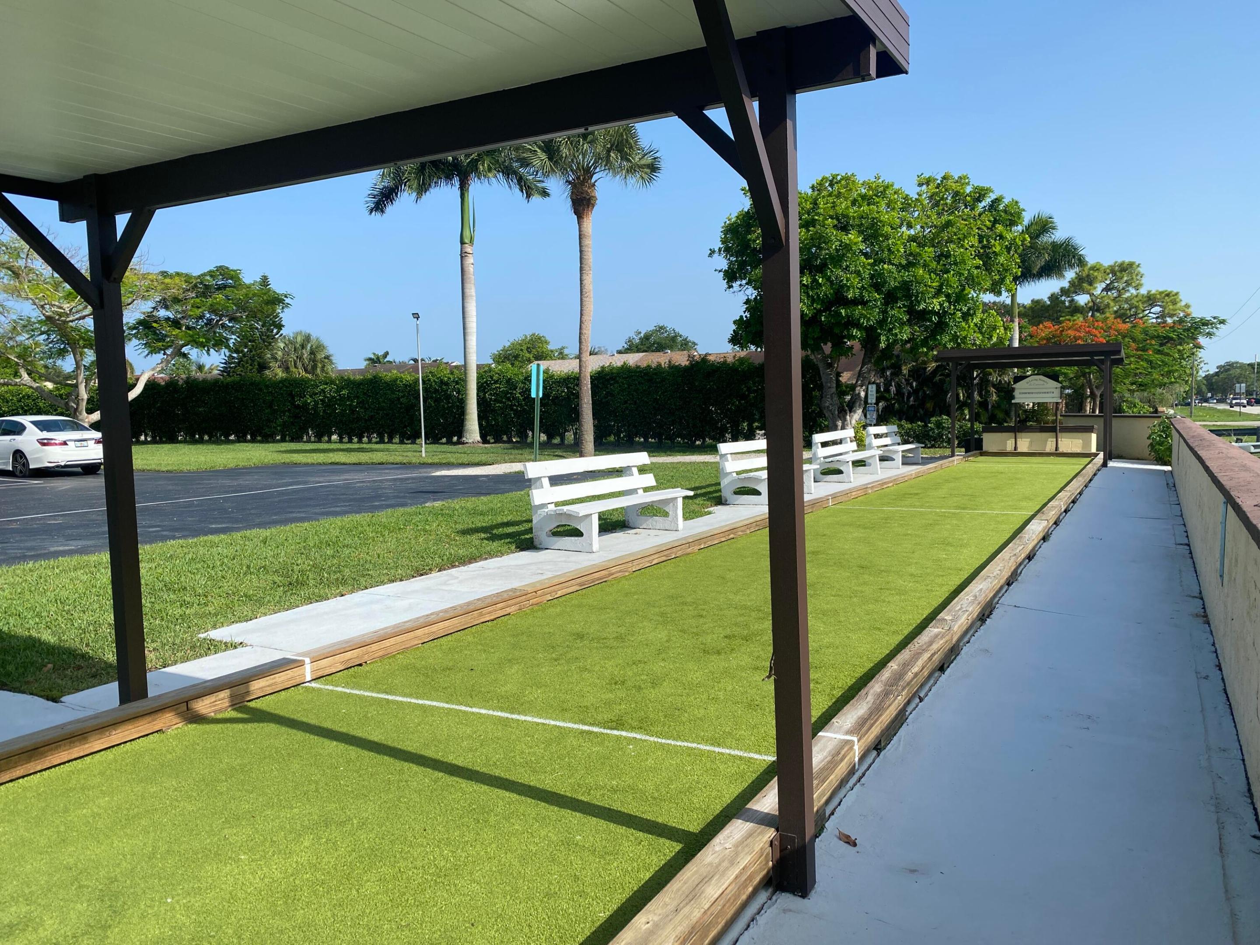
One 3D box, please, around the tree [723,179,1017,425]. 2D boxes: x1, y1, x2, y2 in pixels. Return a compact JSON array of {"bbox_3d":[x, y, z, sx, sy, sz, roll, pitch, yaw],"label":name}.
[{"bbox_3d":[7.304,-4.893,29.326,9.000,8.400,8.600,0,4,29],"label":"tree"}]

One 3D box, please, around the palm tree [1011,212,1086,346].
[{"bbox_3d":[18.228,-7.065,44.324,6.200,10.104,6.200,-1,4,0],"label":"palm tree"}]

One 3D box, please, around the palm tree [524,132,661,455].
[{"bbox_3d":[-0.962,-5.467,26.824,4.100,10.121,4.100,-1,4,0],"label":"palm tree"}]

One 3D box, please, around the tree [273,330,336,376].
[{"bbox_3d":[-16.233,-4.247,47.181,3.600,5.647,3.600,-1,4,0],"label":"tree"}]

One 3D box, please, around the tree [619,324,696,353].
[{"bbox_3d":[2.247,-7.722,75.258,6.800,8.056,6.800,-1,4,0],"label":"tree"}]

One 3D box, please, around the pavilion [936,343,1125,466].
[{"bbox_3d":[10.486,-1.719,24.551,4.100,2.880,3.850,0,4,29],"label":"pavilion"}]

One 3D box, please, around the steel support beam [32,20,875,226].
[{"bbox_3d":[-0.996,-1.241,3.573,3.869,0.185,0.075,2,5,29],"label":"steel support beam"}]

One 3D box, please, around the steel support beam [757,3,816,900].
[{"bbox_3d":[0.489,0.006,2.935,0.090,2.641,0.090,0,4,29],"label":"steel support beam"}]

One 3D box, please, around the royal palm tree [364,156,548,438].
[{"bbox_3d":[-6.342,-7.139,36.394,7.000,12.301,7.000,-1,4,0],"label":"royal palm tree"}]

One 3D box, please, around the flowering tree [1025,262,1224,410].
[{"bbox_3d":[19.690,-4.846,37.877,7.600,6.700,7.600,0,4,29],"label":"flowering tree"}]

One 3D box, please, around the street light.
[{"bbox_3d":[-6.350,-2.638,28.500,0.250,4.330,0.250,-5,5,-41],"label":"street light"}]

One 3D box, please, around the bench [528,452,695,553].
[{"bbox_3d":[-0.156,0.271,10.014,0.763,0.852,2.462,1,4,29],"label":"bench"}]

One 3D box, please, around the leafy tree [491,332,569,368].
[{"bbox_3d":[-6.388,-5.641,59.877,5.300,6.500,5.300,0,4,29],"label":"leafy tree"}]

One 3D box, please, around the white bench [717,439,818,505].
[{"bbox_3d":[2.103,-0.047,14.083,0.763,0.852,2.462,1,4,29],"label":"white bench"}]

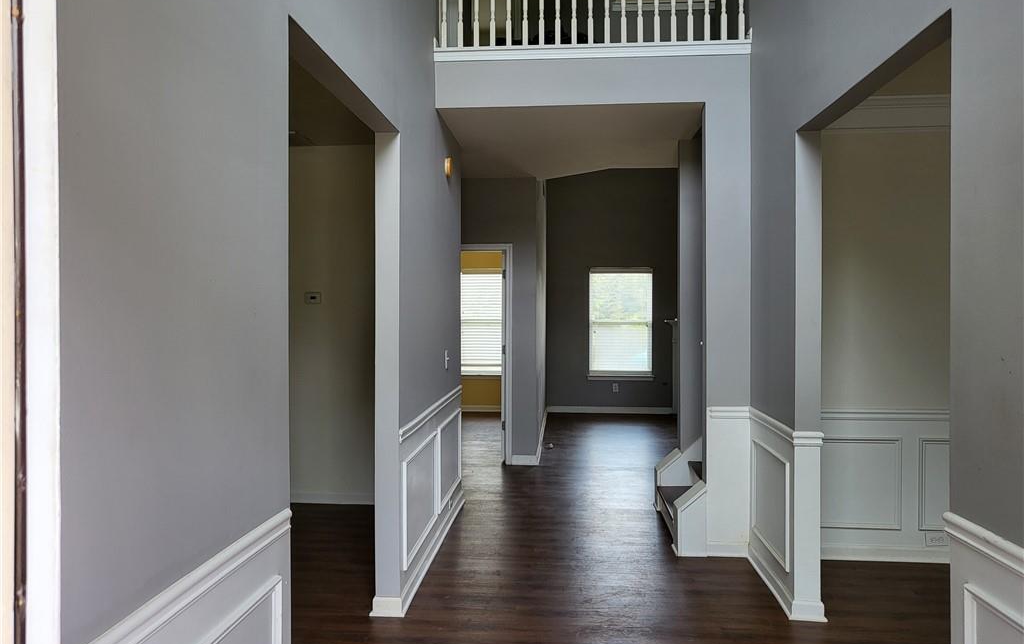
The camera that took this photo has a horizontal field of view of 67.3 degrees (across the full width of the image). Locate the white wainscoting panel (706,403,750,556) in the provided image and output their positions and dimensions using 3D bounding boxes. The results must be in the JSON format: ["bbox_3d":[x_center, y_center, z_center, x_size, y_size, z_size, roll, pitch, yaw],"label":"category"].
[{"bbox_3d":[1.272,0.941,4.532,0.255,0.884,0.035,0,1,4],"label":"white wainscoting panel"}]

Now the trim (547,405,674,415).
[{"bbox_3d":[1.403,1.263,10.971,1.770,0.097,0.022,0,1,4],"label":"trim"}]

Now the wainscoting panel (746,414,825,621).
[{"bbox_3d":[1.413,0.947,4.042,0.161,0.884,0.943,0,1,4],"label":"wainscoting panel"}]

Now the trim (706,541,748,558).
[{"bbox_3d":[1.269,1.339,4.528,0.251,0.088,0.023,0,1,4],"label":"trim"}]

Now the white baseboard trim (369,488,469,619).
[{"bbox_3d":[-0.506,1.339,4.772,0.163,0.085,2.280,0,1,4],"label":"white baseboard trim"}]

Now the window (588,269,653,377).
[{"bbox_3d":[1.555,0.003,10.985,0.908,1.535,0.090,0,1,4],"label":"window"}]

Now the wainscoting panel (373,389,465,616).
[{"bbox_3d":[-0.502,0.940,4.748,0.144,0.884,2.217,0,1,4],"label":"wainscoting panel"}]

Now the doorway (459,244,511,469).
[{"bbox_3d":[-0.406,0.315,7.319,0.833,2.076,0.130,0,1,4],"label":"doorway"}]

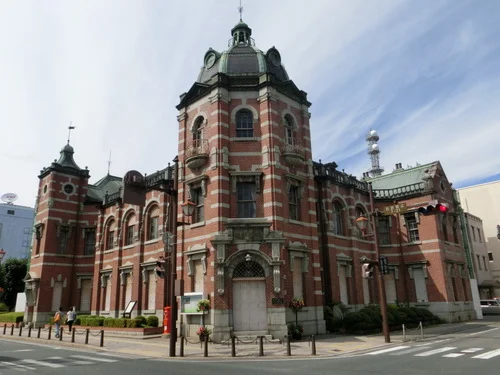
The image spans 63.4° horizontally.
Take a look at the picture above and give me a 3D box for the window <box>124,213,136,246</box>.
[{"bbox_3d":[-8.742,3.080,29.742,0.270,2.420,1.400,14,-22,-43],"label":"window"}]

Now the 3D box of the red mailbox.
[{"bbox_3d":[-4.111,6.694,20.404,0.400,1.343,0.400,-12,-19,32],"label":"red mailbox"}]

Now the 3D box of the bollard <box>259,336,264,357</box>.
[{"bbox_3d":[0.387,5.485,13.965,0.170,0.626,0.170,-1,-16,0],"label":"bollard"}]

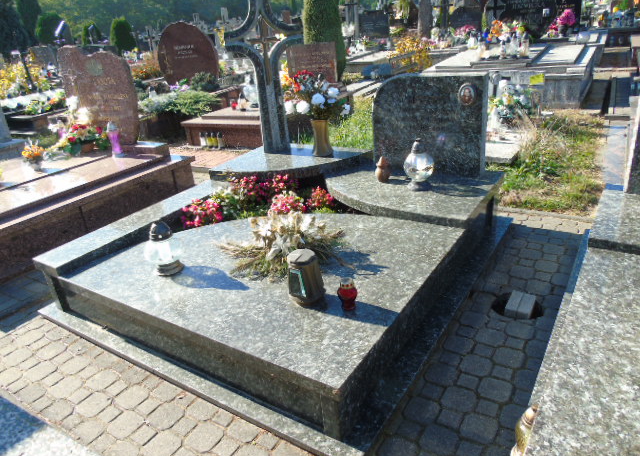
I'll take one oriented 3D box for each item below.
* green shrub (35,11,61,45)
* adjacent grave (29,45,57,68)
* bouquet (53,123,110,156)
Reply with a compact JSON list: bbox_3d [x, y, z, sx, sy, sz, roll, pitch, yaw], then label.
[{"bbox_3d":[-7.343,-5.395,12.500,0.850,0.950,0.850,-17,26,-24],"label":"green shrub"},{"bbox_3d":[-10.138,-6.229,16.886,1.000,0.820,0.180,11,28,31],"label":"adjacent grave"},{"bbox_3d":[-2.645,-0.993,5.125,0.620,0.330,0.400,11,28,31],"label":"bouquet"}]

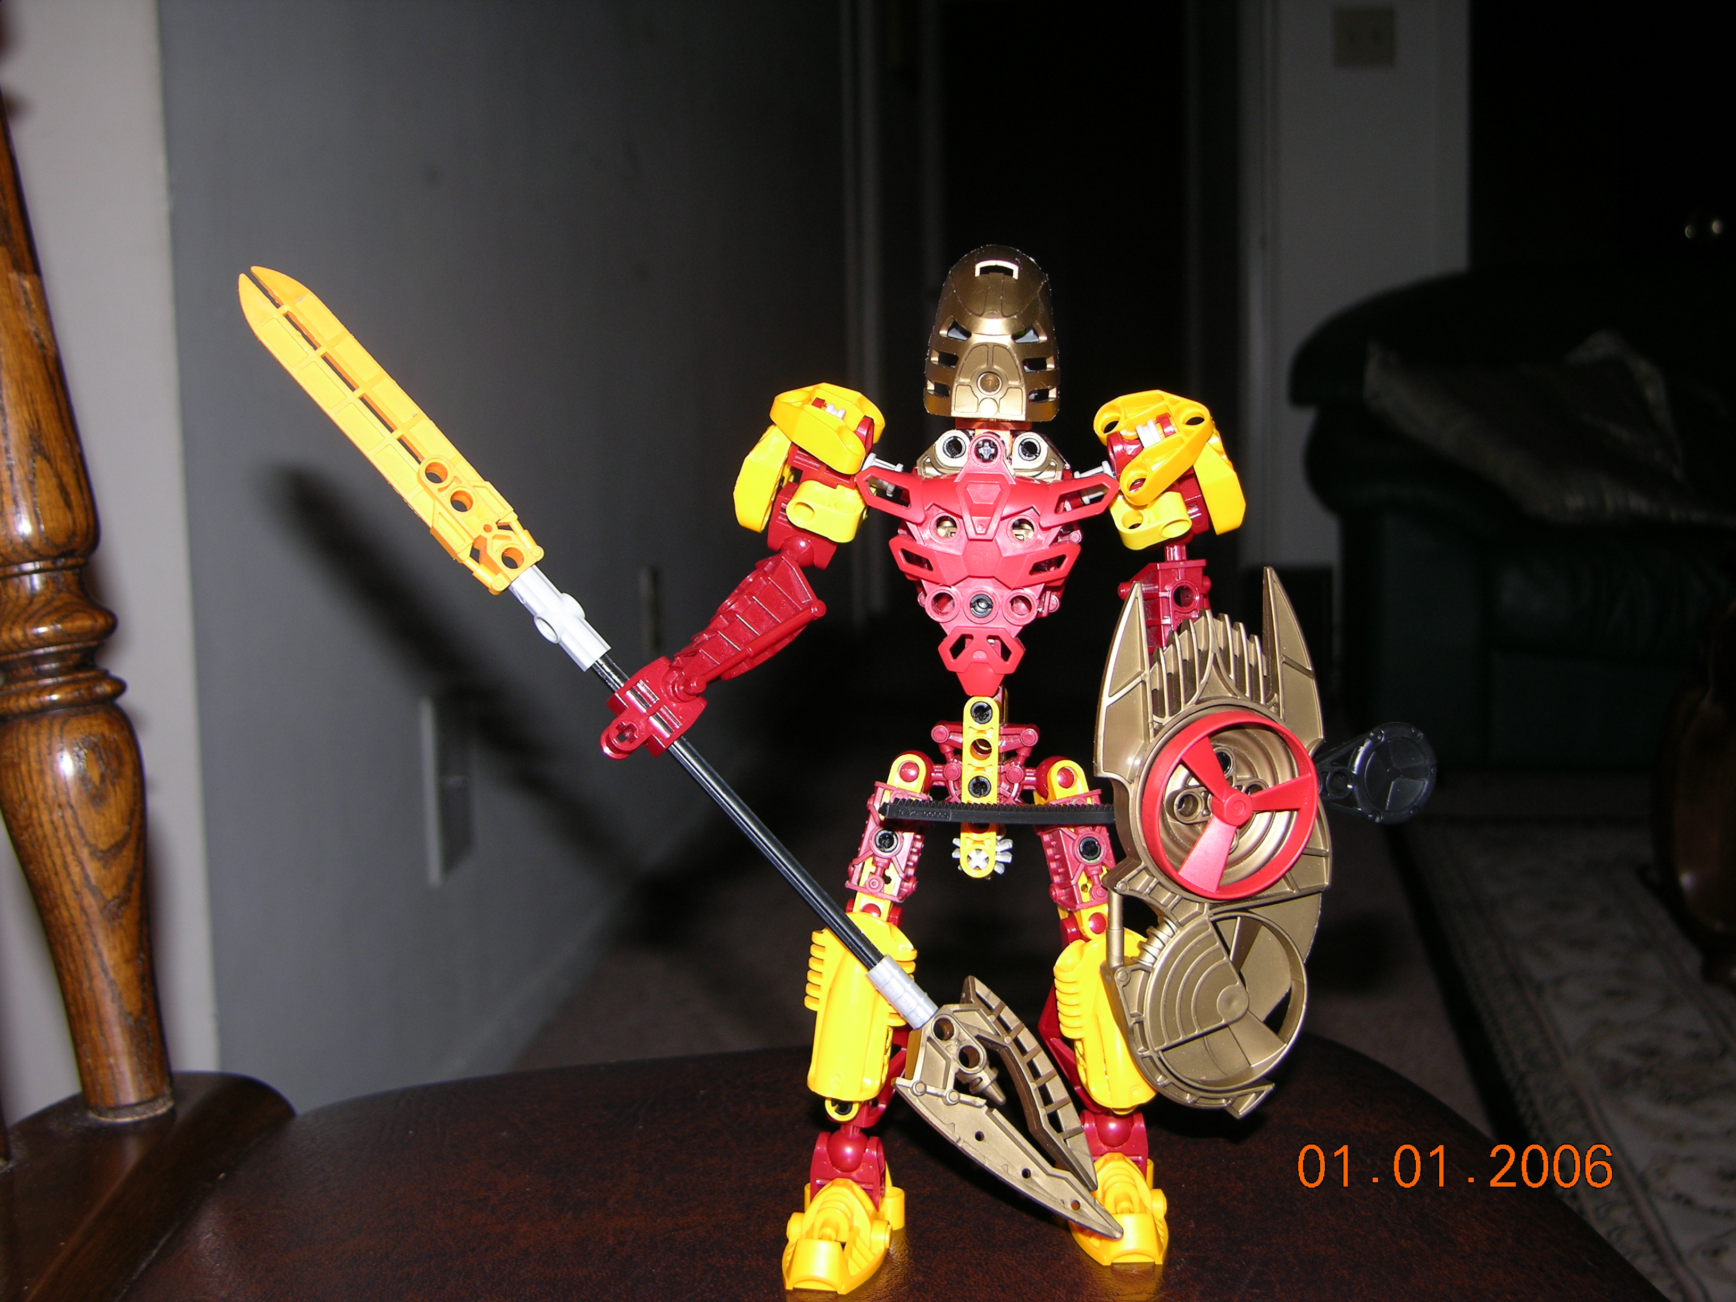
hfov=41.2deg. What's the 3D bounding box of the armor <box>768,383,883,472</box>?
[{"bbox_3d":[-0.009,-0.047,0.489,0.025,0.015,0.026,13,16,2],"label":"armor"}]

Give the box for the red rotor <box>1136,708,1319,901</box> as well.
[{"bbox_3d":[0.075,0.032,0.478,0.040,0.040,0.009,-3,17,-18],"label":"red rotor"}]

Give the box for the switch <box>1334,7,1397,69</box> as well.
[{"bbox_3d":[0.948,-1.171,4.400,0.116,0.114,0.012,-1,6,1],"label":"switch"}]

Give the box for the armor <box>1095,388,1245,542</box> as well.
[{"bbox_3d":[0.064,-0.039,0.488,0.031,0.031,0.028,-1,6,2],"label":"armor"}]

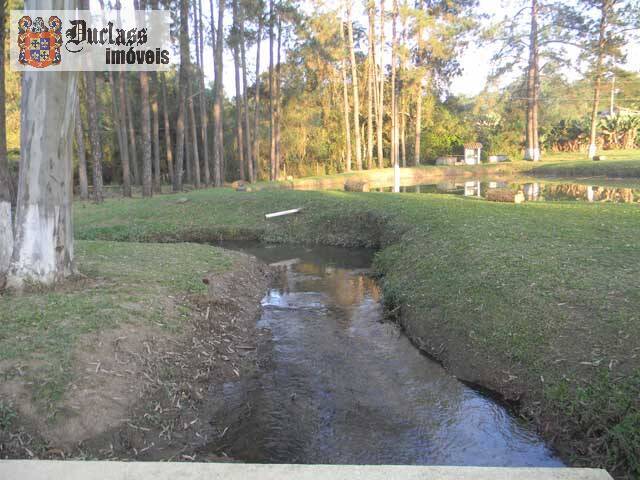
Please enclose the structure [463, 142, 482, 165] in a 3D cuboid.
[{"bbox_3d":[13.360,-7.493,45.000,1.550,1.900,1.400,1,9,7],"label":"structure"}]

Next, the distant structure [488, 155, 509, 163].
[{"bbox_3d":[15.861,-7.224,46.000,1.700,0.650,0.800,1,9,7],"label":"distant structure"}]

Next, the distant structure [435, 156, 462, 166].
[{"bbox_3d":[11.045,-6.748,44.500,2.300,0.800,1.100,1,9,7],"label":"distant structure"}]

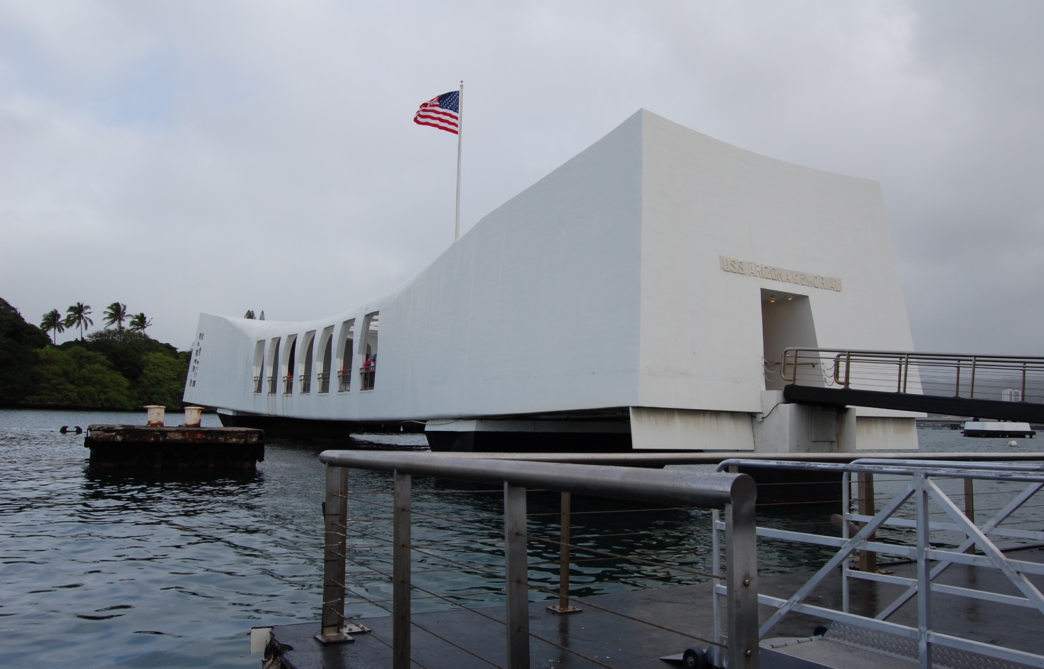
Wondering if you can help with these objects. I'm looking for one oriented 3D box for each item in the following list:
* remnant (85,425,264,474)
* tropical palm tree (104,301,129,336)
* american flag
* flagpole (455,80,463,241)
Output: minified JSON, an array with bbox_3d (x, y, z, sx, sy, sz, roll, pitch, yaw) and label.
[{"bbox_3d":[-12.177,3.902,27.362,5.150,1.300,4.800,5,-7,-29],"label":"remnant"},{"bbox_3d":[-96.078,2.152,183.483,5.600,20.000,5.600,1,-6,0],"label":"tropical palm tree"},{"bbox_3d":[-5.227,-13.529,47.483,3.100,2.800,0.700,5,-7,-32],"label":"american flag"},{"bbox_3d":[-3.959,-5.651,47.609,0.250,20.500,0.250,1,-6,0],"label":"flagpole"}]

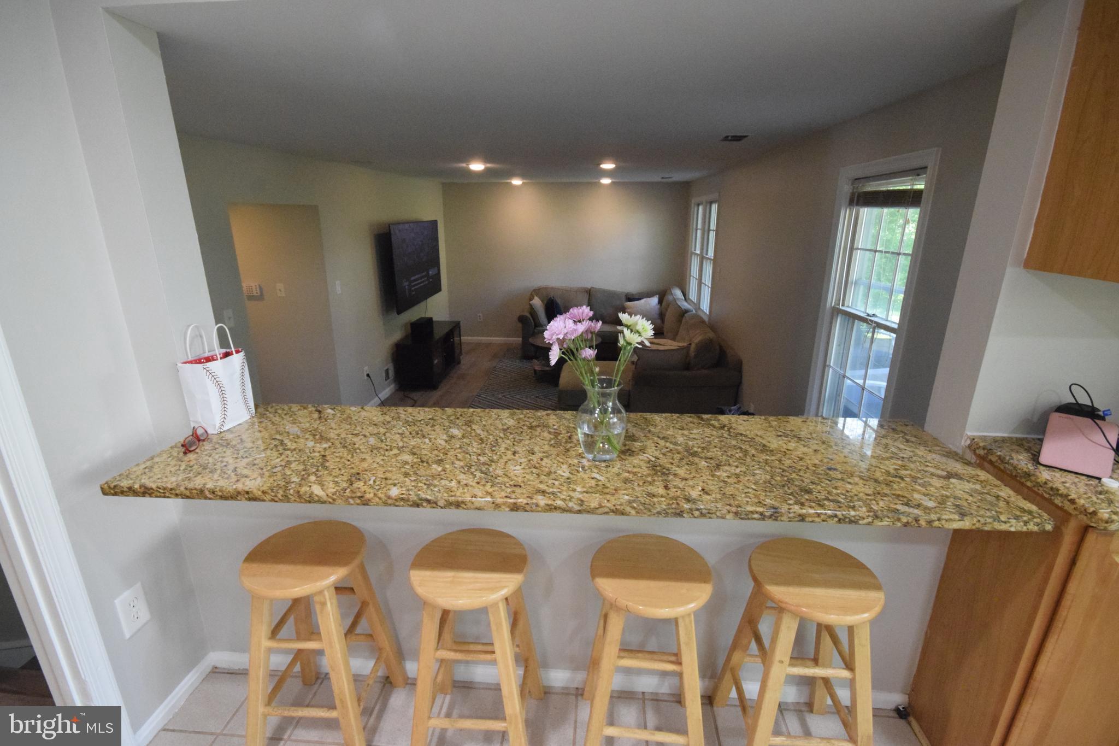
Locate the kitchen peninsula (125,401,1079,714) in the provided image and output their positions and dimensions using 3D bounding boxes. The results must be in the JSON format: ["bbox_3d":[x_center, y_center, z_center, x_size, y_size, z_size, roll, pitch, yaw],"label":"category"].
[{"bbox_3d":[-0.018,0.601,1.619,2.332,0.785,0.597,1,17,4],"label":"kitchen peninsula"}]

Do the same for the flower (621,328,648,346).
[{"bbox_3d":[0.198,-0.096,1.315,0.068,0.049,0.064,1,17,4],"label":"flower"}]

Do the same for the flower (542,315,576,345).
[{"bbox_3d":[0.000,-0.114,1.320,0.085,0.065,0.080,-12,30,8],"label":"flower"}]

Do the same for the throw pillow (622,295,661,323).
[{"bbox_3d":[1.197,-0.874,7.203,0.520,0.430,0.180,3,-3,15],"label":"throw pillow"}]

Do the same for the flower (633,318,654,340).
[{"bbox_3d":[0.221,-0.116,1.307,0.059,0.059,0.044,-7,18,-21],"label":"flower"}]

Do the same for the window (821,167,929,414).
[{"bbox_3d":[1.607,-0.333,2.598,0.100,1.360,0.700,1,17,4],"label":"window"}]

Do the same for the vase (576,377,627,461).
[{"bbox_3d":[0.117,0.131,1.391,0.138,0.214,0.138,1,17,4],"label":"vase"}]

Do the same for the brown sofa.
[{"bbox_3d":[0.568,-0.419,6.311,2.400,0.990,3.600,1,17,4],"label":"brown sofa"}]

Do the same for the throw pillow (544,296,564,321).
[{"bbox_3d":[-0.083,-0.897,7.291,0.170,0.440,0.420,14,24,43],"label":"throw pillow"}]

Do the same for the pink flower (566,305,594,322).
[{"bbox_3d":[0.055,-0.157,1.323,0.072,0.050,0.070,1,17,4],"label":"pink flower"}]

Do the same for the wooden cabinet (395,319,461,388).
[{"bbox_3d":[-1.625,-0.241,6.343,0.445,0.558,1.206,1,17,4],"label":"wooden cabinet"}]

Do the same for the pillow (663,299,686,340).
[{"bbox_3d":[1.410,-0.654,6.118,0.168,0.464,0.494,15,18,0],"label":"pillow"}]

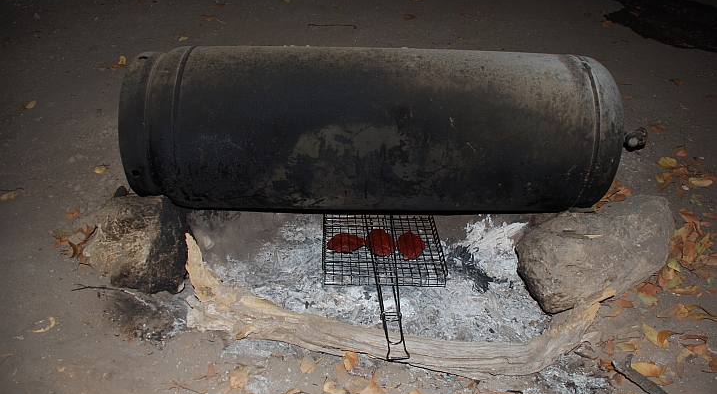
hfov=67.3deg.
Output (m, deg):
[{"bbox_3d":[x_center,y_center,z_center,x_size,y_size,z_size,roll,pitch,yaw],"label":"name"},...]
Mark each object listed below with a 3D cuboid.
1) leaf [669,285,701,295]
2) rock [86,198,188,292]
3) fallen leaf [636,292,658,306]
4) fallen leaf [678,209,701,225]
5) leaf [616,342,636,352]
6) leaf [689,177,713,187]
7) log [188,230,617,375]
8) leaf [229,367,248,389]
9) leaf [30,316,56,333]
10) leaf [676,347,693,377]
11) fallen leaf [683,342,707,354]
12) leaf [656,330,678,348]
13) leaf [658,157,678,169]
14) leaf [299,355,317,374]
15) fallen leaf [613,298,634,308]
[{"bbox_3d":[0.910,0.261,1.504,0.086,0.014,0.028,-6,46,-6],"label":"leaf"},{"bbox_3d":[-0.577,0.086,1.413,0.245,0.225,0.250,1,45,0],"label":"rock"},{"bbox_3d":[0.757,0.266,1.410,0.049,0.012,0.036,19,48,17],"label":"fallen leaf"},{"bbox_3d":[1.041,0.065,1.693,0.080,0.015,0.036,29,53,25],"label":"fallen leaf"},{"bbox_3d":[0.690,0.385,1.386,0.052,0.012,0.025,11,47,10],"label":"leaf"},{"bbox_3d":[1.099,-0.047,1.730,0.073,0.012,0.038,8,45,7],"label":"leaf"},{"bbox_3d":[0.097,0.277,1.281,1.030,0.160,0.240,0,45,-1],"label":"log"},{"bbox_3d":[-0.295,0.447,1.326,0.048,0.012,0.050,0,46,0],"label":"leaf"},{"bbox_3d":[-0.837,0.339,1.431,0.068,0.010,0.048,-15,48,-14],"label":"leaf"},{"bbox_3d":[0.776,0.394,1.282,0.035,0.012,0.088,29,51,25],"label":"leaf"},{"bbox_3d":[0.863,0.387,1.383,0.060,0.014,0.032,0,46,0],"label":"fallen leaf"},{"bbox_3d":[0.789,0.360,1.381,0.070,0.020,0.035,-34,56,-29],"label":"leaf"},{"bbox_3d":[1.056,-0.116,1.836,0.072,0.015,0.050,-6,47,-7],"label":"leaf"},{"bbox_3d":[-0.120,0.394,1.266,0.046,0.010,0.040,19,48,17],"label":"leaf"},{"bbox_3d":[0.713,0.287,1.453,0.051,0.012,0.025,0,47,-1],"label":"fallen leaf"}]

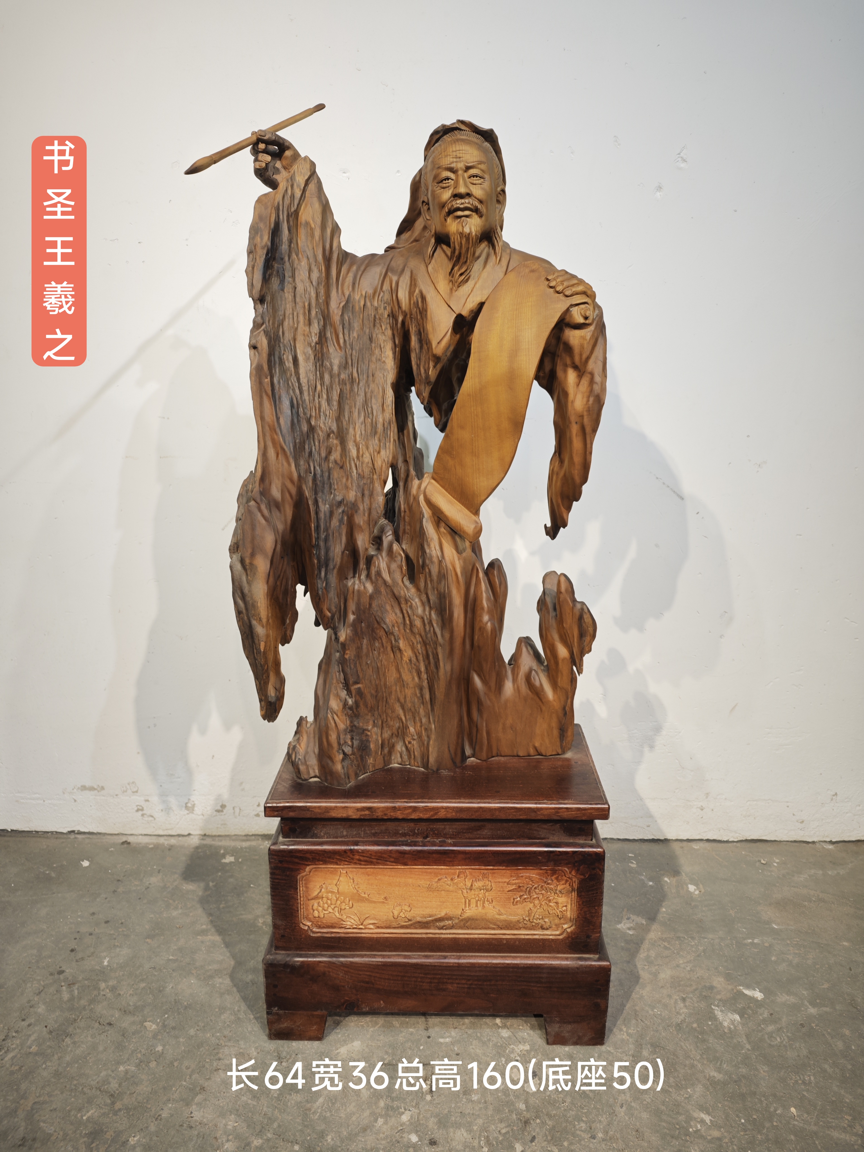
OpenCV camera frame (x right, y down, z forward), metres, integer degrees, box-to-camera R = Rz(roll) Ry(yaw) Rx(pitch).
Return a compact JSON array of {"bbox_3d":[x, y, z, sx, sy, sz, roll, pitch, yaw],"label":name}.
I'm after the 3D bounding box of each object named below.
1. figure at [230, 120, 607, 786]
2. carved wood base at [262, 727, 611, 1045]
[{"bbox_3d":[-0.028,-0.171,1.382,0.660,1.110,0.340,0,13,1],"label":"figure"},{"bbox_3d":[0.012,0.609,1.581,0.645,0.500,0.360,0,13,1],"label":"carved wood base"}]

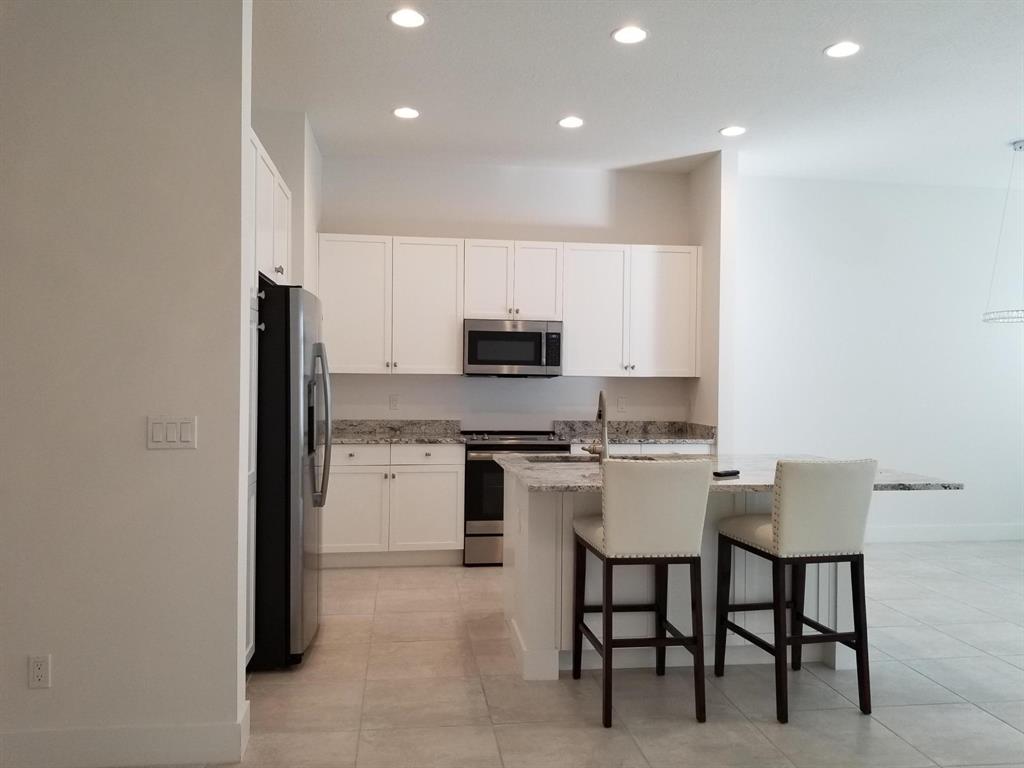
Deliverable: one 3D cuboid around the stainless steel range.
[{"bbox_3d":[0.006,0.851,5.769,0.760,0.930,0.680,1,0,-8],"label":"stainless steel range"}]

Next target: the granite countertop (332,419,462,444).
[{"bbox_3d":[-0.898,0.356,5.667,1.070,0.136,0.650,1,0,-8],"label":"granite countertop"}]

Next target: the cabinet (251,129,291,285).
[{"bbox_3d":[-1.492,-0.800,3.839,0.610,0.590,0.980,1,0,-8],"label":"cabinet"}]

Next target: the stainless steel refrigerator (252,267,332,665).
[{"bbox_3d":[-1.360,0.421,3.934,0.865,1.770,0.910,1,0,-8],"label":"stainless steel refrigerator"}]

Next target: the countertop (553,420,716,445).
[{"bbox_3d":[0.930,0.377,5.918,1.100,0.136,0.650,1,0,-8],"label":"countertop"}]

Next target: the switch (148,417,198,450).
[{"bbox_3d":[-1.165,0.170,2.639,0.164,0.114,0.009,1,0,-8],"label":"switch"}]

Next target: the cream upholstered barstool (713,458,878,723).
[{"bbox_3d":[1.201,0.809,3.328,0.430,1.060,0.570,1,0,-14],"label":"cream upholstered barstool"}]

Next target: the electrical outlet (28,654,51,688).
[{"bbox_3d":[-1.590,0.970,2.585,0.070,0.114,0.008,1,0,-8],"label":"electrical outlet"}]

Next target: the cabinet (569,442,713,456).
[{"bbox_3d":[0.913,0.867,5.923,1.080,0.840,0.620,1,0,-8],"label":"cabinet"}]

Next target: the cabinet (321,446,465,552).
[{"bbox_3d":[-0.902,0.846,5.674,1.065,0.840,0.620,1,0,-8],"label":"cabinet"}]

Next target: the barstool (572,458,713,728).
[{"bbox_3d":[0.525,0.801,3.256,0.430,1.060,0.570,1,0,-9],"label":"barstool"}]

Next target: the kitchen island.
[{"bbox_3d":[0.913,0.876,3.864,1.910,0.914,1.310,1,0,-8],"label":"kitchen island"}]

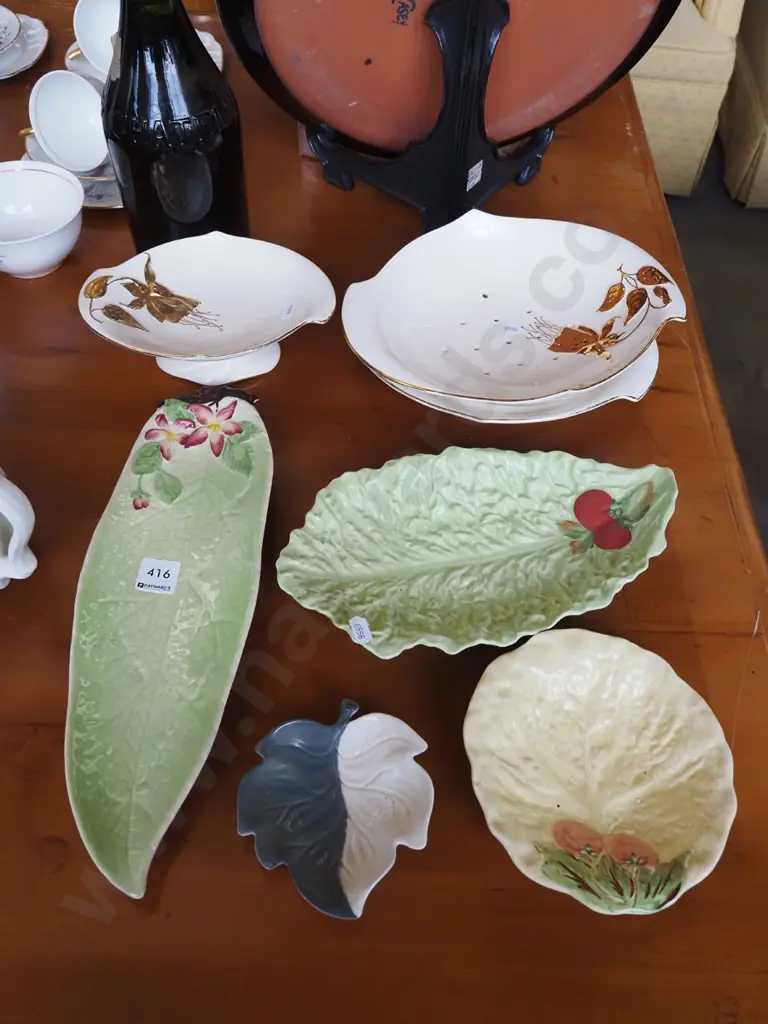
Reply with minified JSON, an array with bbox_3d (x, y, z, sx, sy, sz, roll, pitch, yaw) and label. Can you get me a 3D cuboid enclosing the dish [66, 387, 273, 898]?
[{"bbox_3d":[-0.116,0.049,0.483,0.103,0.036,0.310,1,53,-2],"label":"dish"}]

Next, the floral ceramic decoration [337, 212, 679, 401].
[{"bbox_3d":[0.084,-0.127,0.595,0.222,0.055,0.192,3,53,0],"label":"floral ceramic decoration"}]

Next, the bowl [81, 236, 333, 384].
[{"bbox_3d":[-0.129,-0.144,0.667,0.184,0.062,0.144,0,53,-4],"label":"bowl"}]

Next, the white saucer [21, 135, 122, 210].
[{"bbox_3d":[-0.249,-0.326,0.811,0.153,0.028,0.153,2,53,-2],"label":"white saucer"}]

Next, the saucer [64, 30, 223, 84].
[{"bbox_3d":[-0.245,-0.462,0.921,0.159,0.023,0.159,2,53,-2],"label":"saucer"}]

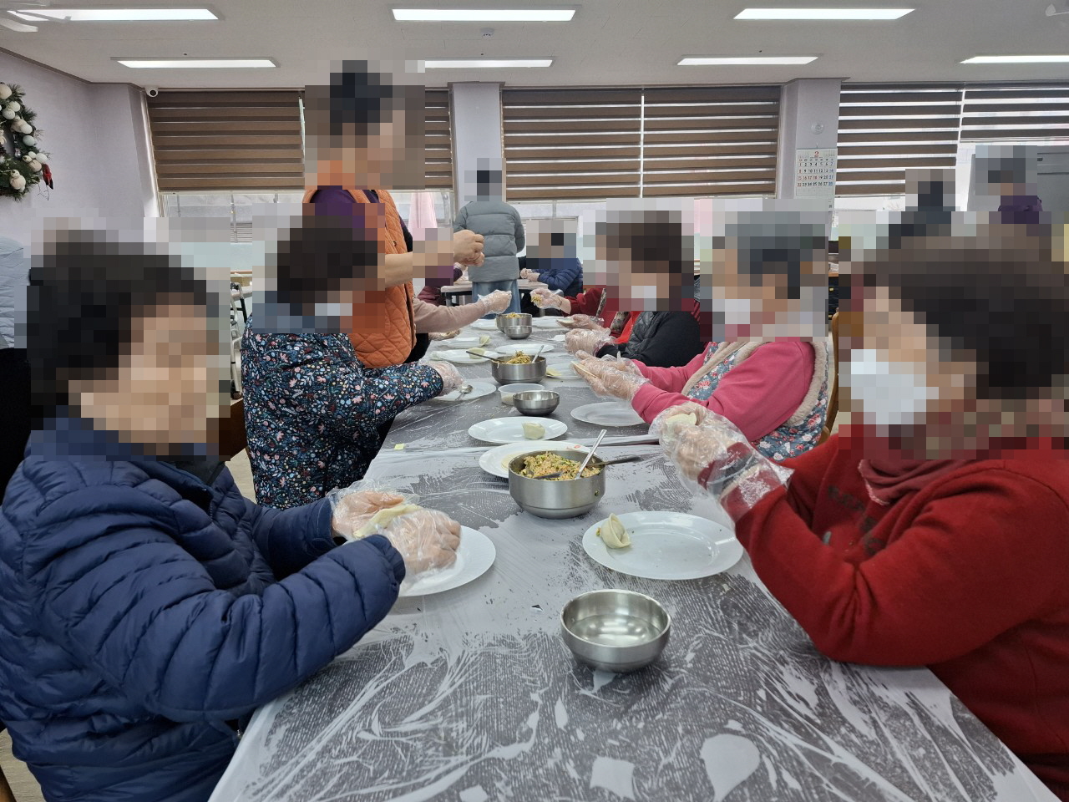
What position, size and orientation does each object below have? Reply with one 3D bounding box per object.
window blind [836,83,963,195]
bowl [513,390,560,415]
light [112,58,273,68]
[{"bbox_3d":[3.860,-2.752,7.519,1.347,1.134,0.070,-3,14,-5],"label":"window blind"},{"bbox_3d":[0.007,0.007,2.008,0.131,0.050,0.131,-1,13,0],"label":"bowl"},{"bbox_3d":[-2.881,-2.897,6.100,1.250,0.060,0.280,-2,14,-4],"label":"light"}]

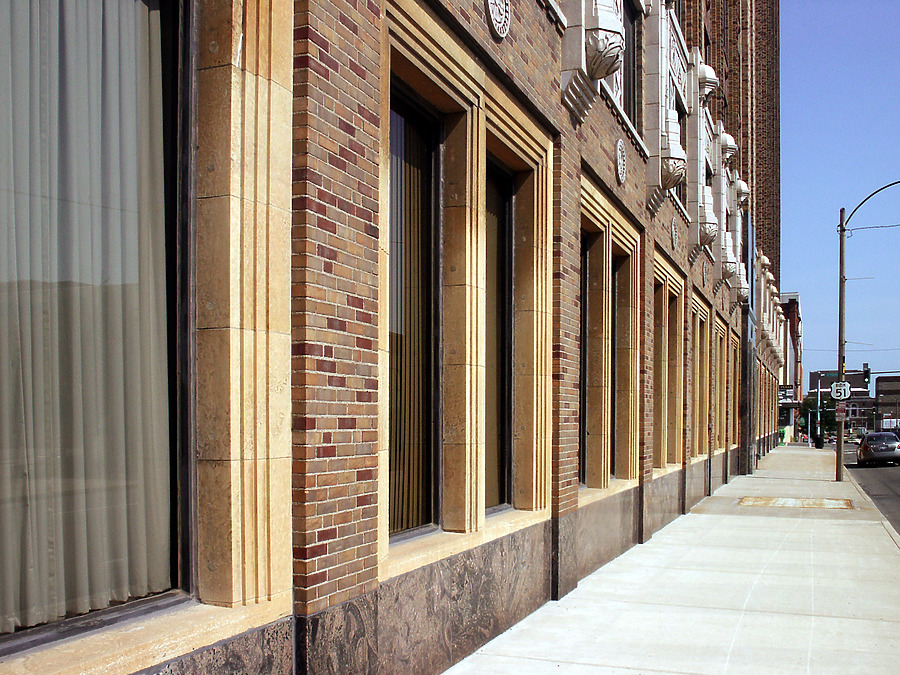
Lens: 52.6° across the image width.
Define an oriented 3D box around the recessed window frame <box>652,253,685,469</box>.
[{"bbox_3d":[3.632,0.463,15.732,0.300,3.550,3.700,-2,-5,22],"label":"recessed window frame"}]

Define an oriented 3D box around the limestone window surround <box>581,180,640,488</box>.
[{"bbox_3d":[1.899,0.093,11.379,0.300,3.550,3.700,-2,-5,22],"label":"limestone window surround"}]

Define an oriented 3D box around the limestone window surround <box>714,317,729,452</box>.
[{"bbox_3d":[7.079,1.260,24.387,0.300,3.520,3.700,-2,-5,22],"label":"limestone window surround"}]

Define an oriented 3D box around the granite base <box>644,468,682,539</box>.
[{"bbox_3d":[3.508,2.659,14.903,0.150,0.850,4.400,-2,-5,22],"label":"granite base"}]

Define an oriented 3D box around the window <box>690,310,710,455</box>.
[{"bbox_3d":[5.281,1.016,20.104,0.200,3.200,3.400,-2,-5,22],"label":"window"}]

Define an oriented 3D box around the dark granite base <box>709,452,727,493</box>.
[{"bbox_3d":[6.937,3.462,23.511,0.150,0.890,4.400,-2,-5,22],"label":"dark granite base"}]

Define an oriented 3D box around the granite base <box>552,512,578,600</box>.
[{"bbox_3d":[1.101,2.092,8.794,0.100,0.760,0.765,-2,-5,22],"label":"granite base"}]

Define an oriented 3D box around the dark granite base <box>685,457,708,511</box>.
[{"bbox_3d":[5.241,3.074,19.253,0.150,0.880,4.400,-2,-5,22],"label":"dark granite base"}]

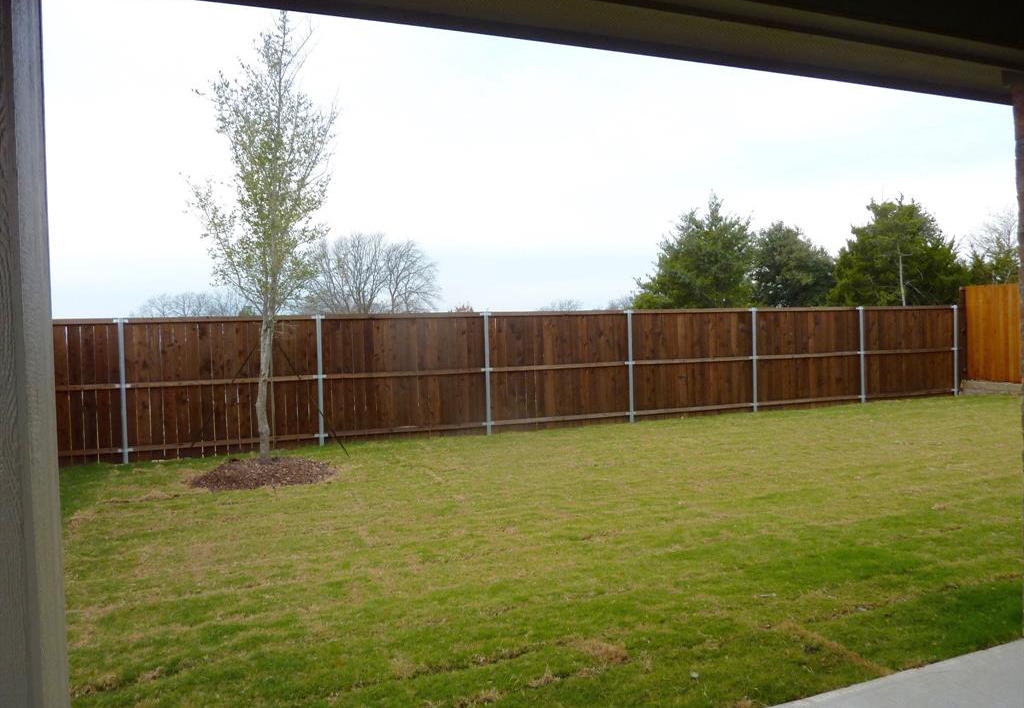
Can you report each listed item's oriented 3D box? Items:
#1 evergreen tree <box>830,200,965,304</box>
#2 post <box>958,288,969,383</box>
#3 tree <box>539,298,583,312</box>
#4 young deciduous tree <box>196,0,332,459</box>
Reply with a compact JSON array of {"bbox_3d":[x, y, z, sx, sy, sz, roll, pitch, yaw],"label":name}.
[{"bbox_3d":[14.694,-2.805,28.070,5.230,6.320,5.230,-2,1,0],"label":"evergreen tree"},{"bbox_3d":[9.067,-0.351,14.850,0.140,2.000,0.140,-2,1,-21],"label":"post"},{"bbox_3d":[7.323,-4.742,110.078,7.000,7.030,6.500,-2,1,0],"label":"tree"},{"bbox_3d":[-2.842,-1.395,8.492,1.750,5.230,1.650,-2,1,0],"label":"young deciduous tree"}]

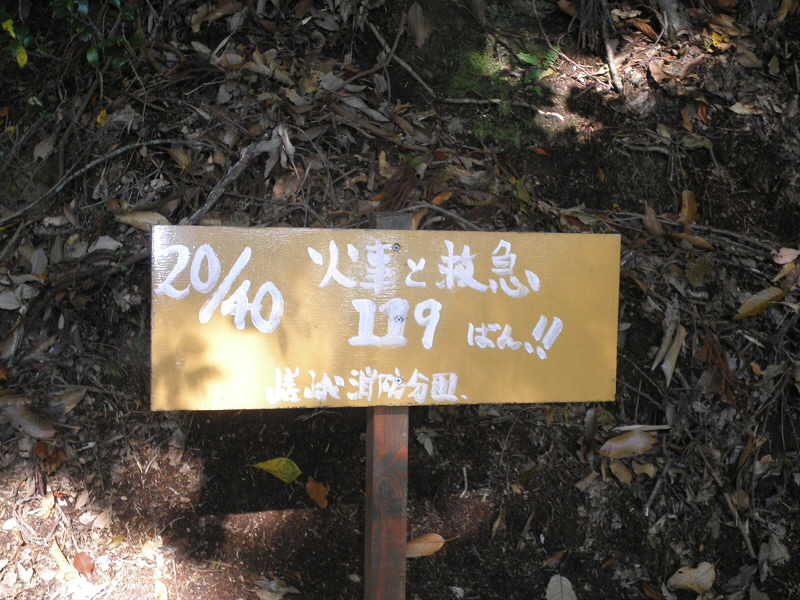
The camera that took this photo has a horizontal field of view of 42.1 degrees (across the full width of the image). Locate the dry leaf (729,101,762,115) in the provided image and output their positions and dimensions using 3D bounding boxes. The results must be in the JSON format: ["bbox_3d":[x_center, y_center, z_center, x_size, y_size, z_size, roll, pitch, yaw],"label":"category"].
[{"bbox_3d":[0.663,-0.365,1.995,0.068,0.034,0.010,7,-37,5],"label":"dry leaf"}]

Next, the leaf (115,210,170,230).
[{"bbox_3d":[-0.413,-0.130,1.664,0.094,0.035,0.018,8,-27,4],"label":"leaf"}]

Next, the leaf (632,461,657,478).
[{"bbox_3d":[0.350,0.242,1.489,0.036,0.009,0.021,24,57,17],"label":"leaf"}]

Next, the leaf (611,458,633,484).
[{"bbox_3d":[0.316,0.247,1.484,0.019,0.008,0.044,-24,57,-17],"label":"leaf"}]

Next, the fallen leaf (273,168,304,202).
[{"bbox_3d":[-0.186,-0.203,1.783,0.040,0.071,0.015,32,-30,11],"label":"fallen leaf"}]

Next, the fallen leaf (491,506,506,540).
[{"bbox_3d":[0.135,0.307,1.435,0.012,0.051,0.010,15,-35,11],"label":"fallen leaf"}]

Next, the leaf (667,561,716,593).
[{"bbox_3d":[0.426,0.400,1.512,0.086,0.033,0.018,-15,-27,-17],"label":"leaf"}]

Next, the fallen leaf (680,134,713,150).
[{"bbox_3d":[0.497,-0.264,1.735,0.051,0.027,0.014,6,-27,3],"label":"fallen leaf"}]

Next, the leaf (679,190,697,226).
[{"bbox_3d":[0.518,-0.170,1.868,0.028,0.077,0.018,11,-32,-2],"label":"leaf"}]

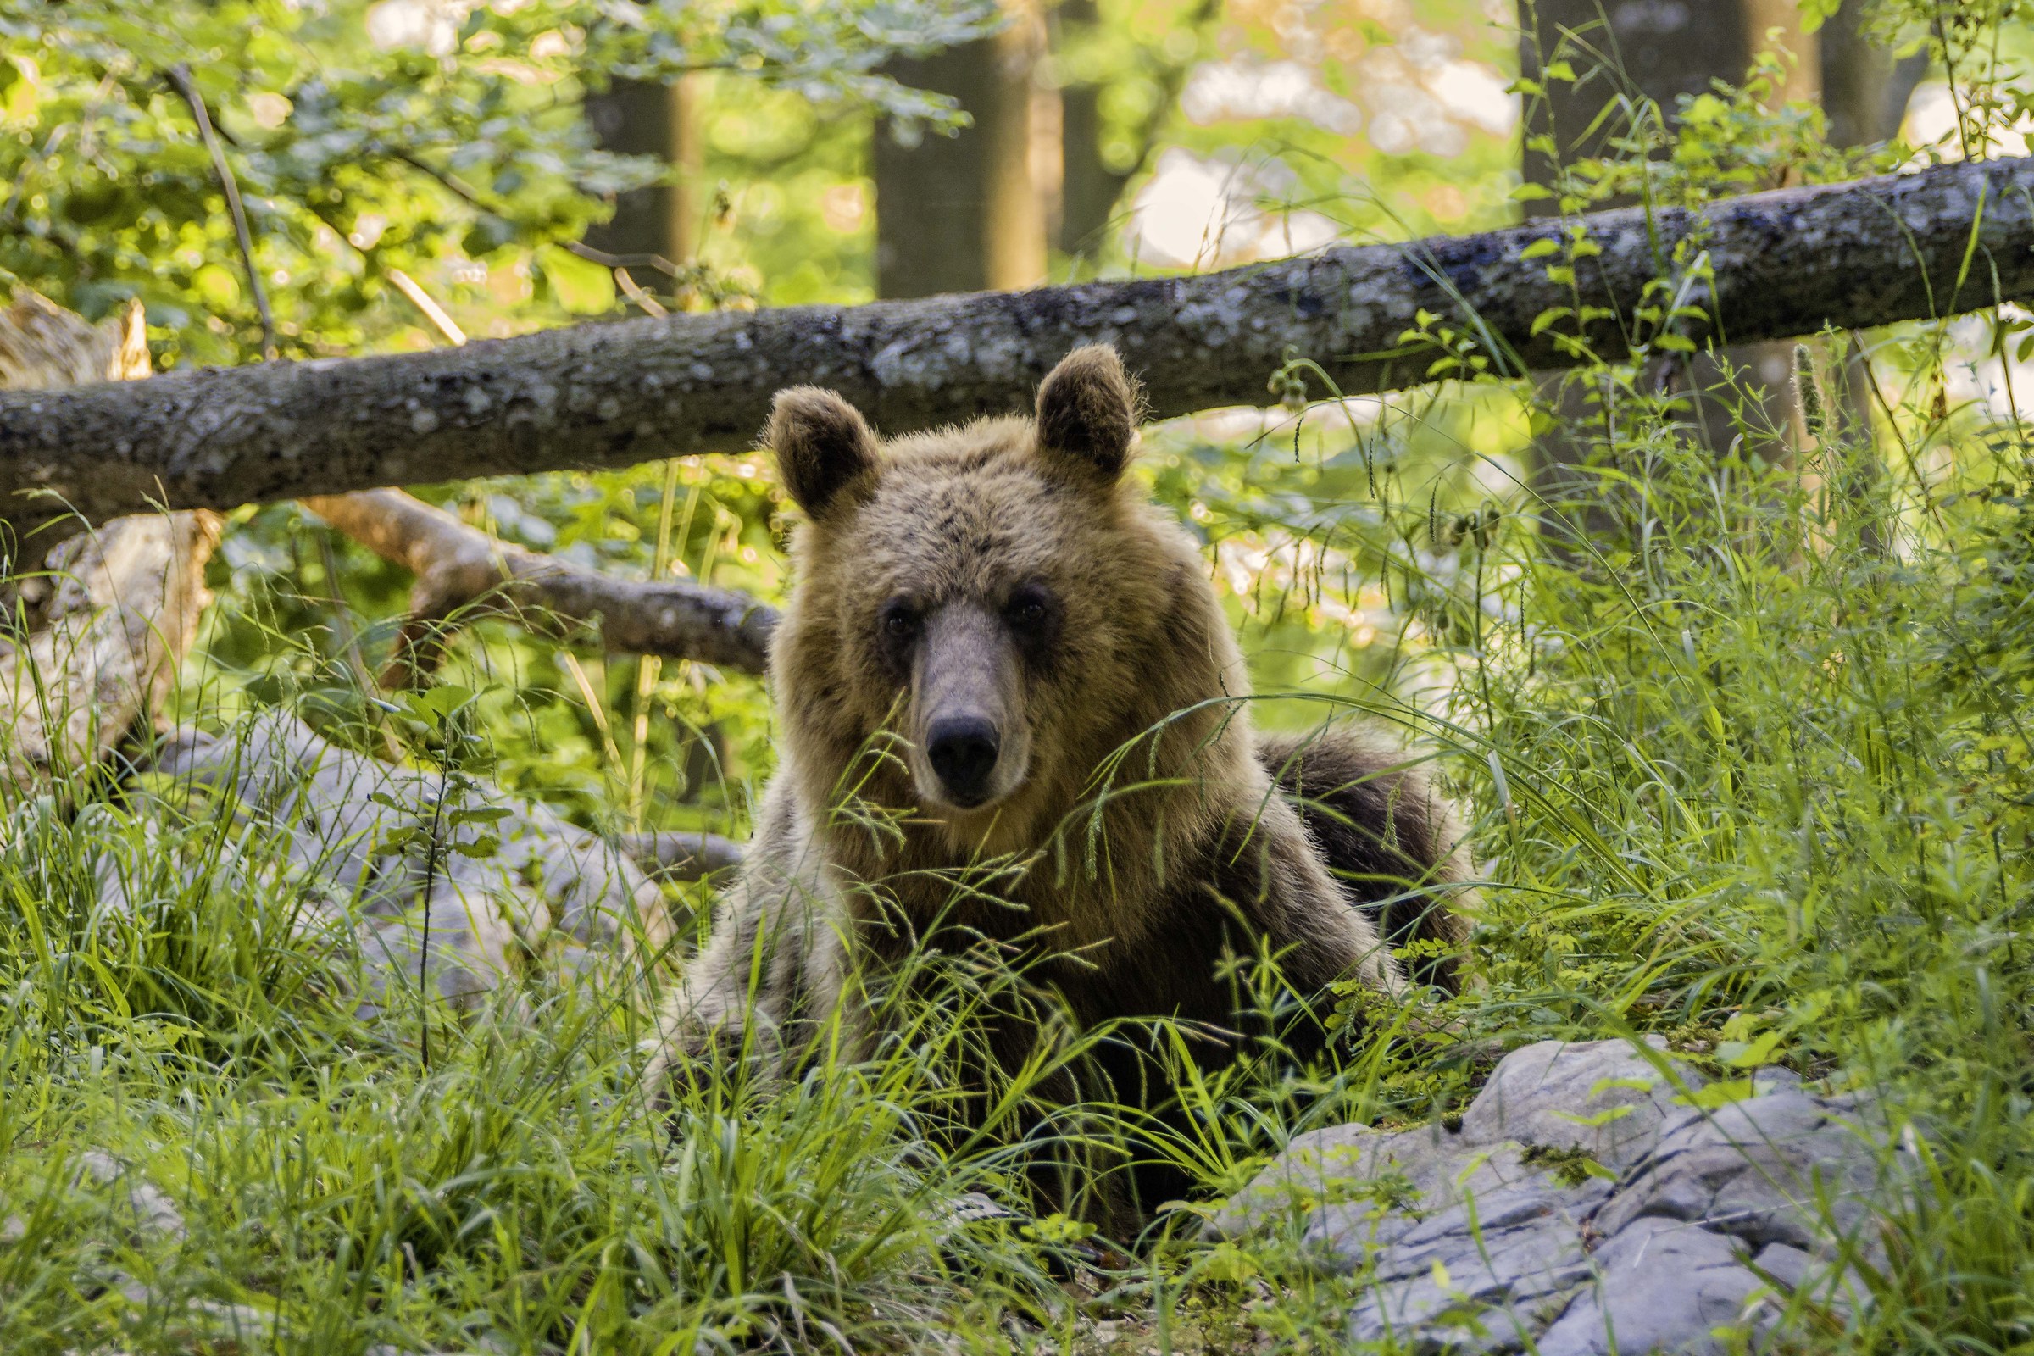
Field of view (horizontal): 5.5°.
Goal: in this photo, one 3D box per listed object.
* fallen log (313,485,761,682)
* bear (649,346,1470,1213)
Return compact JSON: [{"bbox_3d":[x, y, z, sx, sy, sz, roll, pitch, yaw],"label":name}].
[{"bbox_3d":[-0.429,-0.088,19.900,0.530,0.150,0.120,17,1,-6],"label":"fallen log"},{"bbox_3d":[0.049,0.058,16.100,0.580,0.640,1.050,1,3,11],"label":"bear"}]

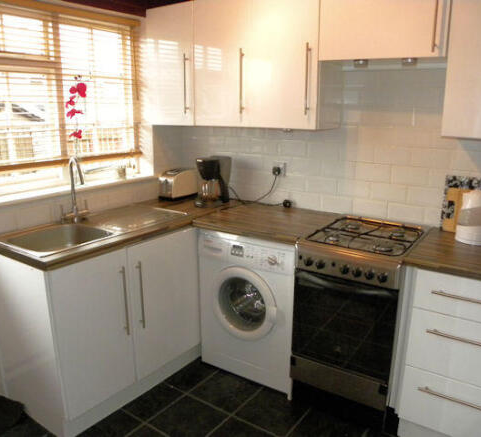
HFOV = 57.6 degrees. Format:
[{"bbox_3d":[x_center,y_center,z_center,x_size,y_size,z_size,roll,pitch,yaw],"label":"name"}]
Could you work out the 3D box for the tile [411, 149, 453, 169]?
[{"bbox_3d":[0.969,-0.306,2.229,0.200,0.100,0.010,10,17,35],"label":"tile"}]

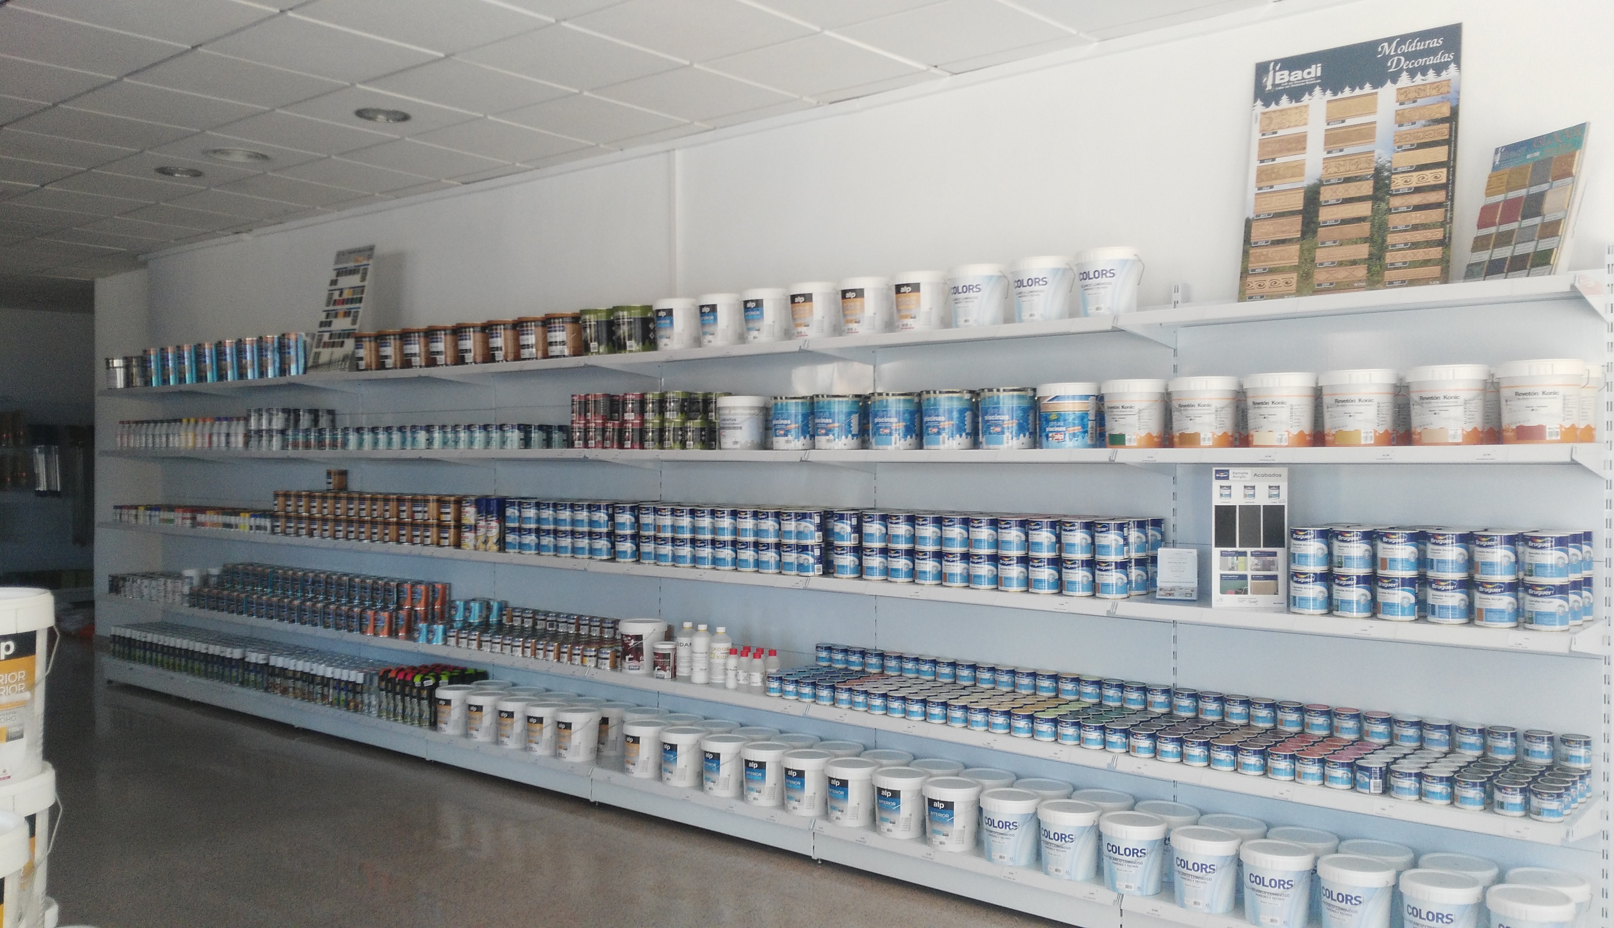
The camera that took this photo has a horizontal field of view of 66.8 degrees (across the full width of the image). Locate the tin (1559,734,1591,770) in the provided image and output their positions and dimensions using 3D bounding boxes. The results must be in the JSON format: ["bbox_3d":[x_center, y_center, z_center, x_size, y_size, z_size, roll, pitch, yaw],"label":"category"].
[{"bbox_3d":[2.088,0.778,3.322,0.074,0.076,0.074,1,2,38],"label":"tin"}]

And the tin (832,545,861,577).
[{"bbox_3d":[0.149,0.355,4.469,0.097,0.119,0.097,0,1,0],"label":"tin"}]

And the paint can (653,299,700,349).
[{"bbox_3d":[-0.533,-0.565,5.011,0.197,0.203,0.197,0,1,0],"label":"paint can"}]

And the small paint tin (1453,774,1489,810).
[{"bbox_3d":[1.741,0.859,3.208,0.073,0.078,0.073,1,1,38],"label":"small paint tin"}]

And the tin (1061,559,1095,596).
[{"bbox_3d":[0.855,0.357,3.860,0.100,0.117,0.100,0,1,22],"label":"tin"}]

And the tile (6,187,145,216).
[{"bbox_3d":[-4.080,-1.482,6.900,0.600,0.018,0.600,1,1,39],"label":"tile"}]

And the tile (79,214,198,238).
[{"bbox_3d":[-4.208,-1.510,7.790,0.600,0.020,0.600,1,1,39],"label":"tile"}]

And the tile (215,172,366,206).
[{"bbox_3d":[-2.832,-1.495,6.702,0.595,0.020,0.597,0,2,38],"label":"tile"}]

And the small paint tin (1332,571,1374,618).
[{"bbox_3d":[1.486,0.356,3.330,0.102,0.117,0.102,1,1,38],"label":"small paint tin"}]

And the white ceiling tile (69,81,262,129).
[{"bbox_3d":[-2.603,-1.454,4.967,0.595,0.018,0.595,1,1,38],"label":"white ceiling tile"}]

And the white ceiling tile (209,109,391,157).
[{"bbox_3d":[-2.217,-1.451,5.394,0.595,0.020,0.595,1,2,38],"label":"white ceiling tile"}]

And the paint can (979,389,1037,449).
[{"bbox_3d":[0.673,-0.150,4.097,0.185,0.196,0.185,0,1,32],"label":"paint can"}]

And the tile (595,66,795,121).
[{"bbox_3d":[-0.449,-1.438,4.770,0.595,0.020,0.595,1,2,38],"label":"tile"}]

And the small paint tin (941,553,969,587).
[{"bbox_3d":[0.513,0.364,4.204,0.100,0.119,0.100,0,1,0],"label":"small paint tin"}]

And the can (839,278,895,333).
[{"bbox_3d":[0.213,-0.573,4.461,0.183,0.196,0.183,0,1,0],"label":"can"}]

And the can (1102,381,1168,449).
[{"bbox_3d":[1.001,-0.152,3.738,0.196,0.204,0.196,1,1,38],"label":"can"}]

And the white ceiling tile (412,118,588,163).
[{"bbox_3d":[-1.380,-1.462,5.526,0.600,0.020,0.600,1,2,38],"label":"white ceiling tile"}]

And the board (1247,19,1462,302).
[{"bbox_3d":[1.579,-0.859,3.580,0.575,0.790,0.020,1,-11,39],"label":"board"}]

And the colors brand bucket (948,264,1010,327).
[{"bbox_3d":[0.588,-0.578,4.198,0.200,0.217,0.200,0,1,0],"label":"colors brand bucket"}]

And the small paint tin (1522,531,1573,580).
[{"bbox_3d":[1.876,0.233,3.101,0.098,0.120,0.098,1,1,38],"label":"small paint tin"}]

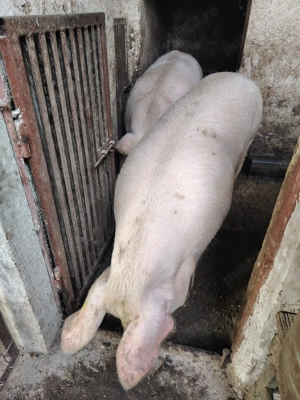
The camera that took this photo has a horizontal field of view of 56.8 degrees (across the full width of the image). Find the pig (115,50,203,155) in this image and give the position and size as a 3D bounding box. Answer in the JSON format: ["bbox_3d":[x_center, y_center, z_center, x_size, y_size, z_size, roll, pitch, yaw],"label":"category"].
[{"bbox_3d":[0.090,-0.525,2.259,0.460,0.820,1.300,9,38,11],"label":"pig"}]

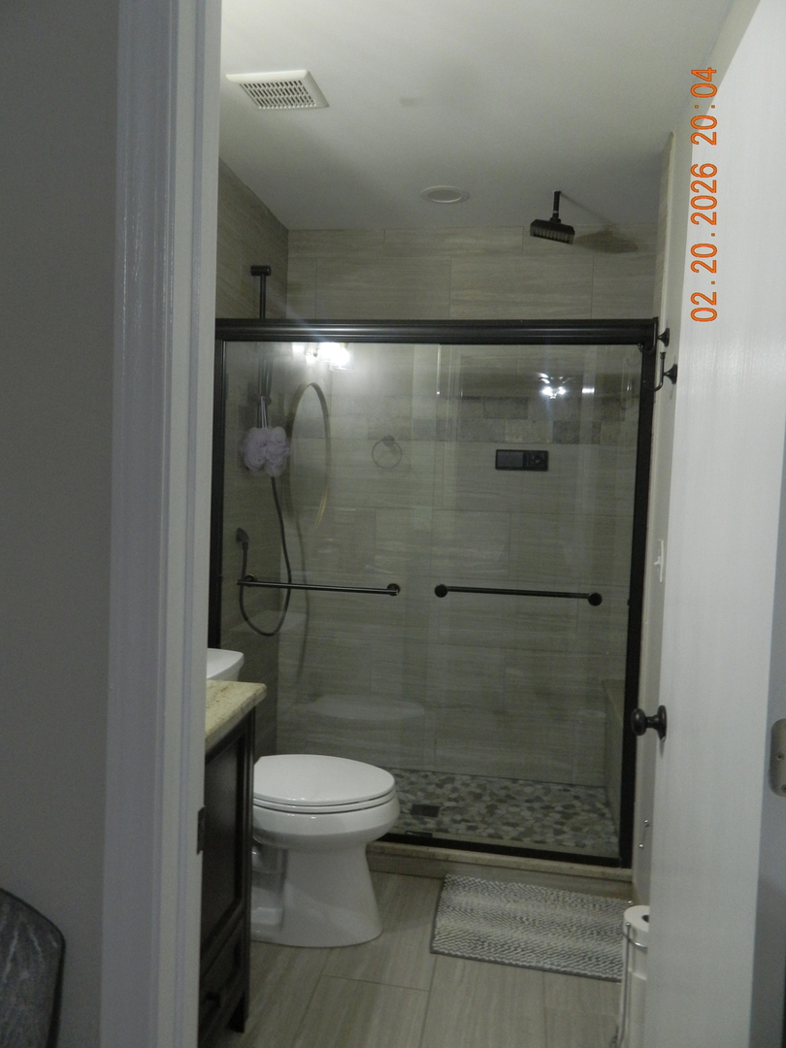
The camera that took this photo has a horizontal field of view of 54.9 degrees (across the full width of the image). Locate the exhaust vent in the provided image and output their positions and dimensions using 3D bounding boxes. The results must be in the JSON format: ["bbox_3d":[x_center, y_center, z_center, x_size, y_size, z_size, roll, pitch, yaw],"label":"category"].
[{"bbox_3d":[-0.325,-1.221,2.157,0.234,0.022,0.210,2,4,9],"label":"exhaust vent"}]

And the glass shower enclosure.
[{"bbox_3d":[0.093,0.222,2.645,1.504,1.832,0.079,2,4,9],"label":"glass shower enclosure"}]

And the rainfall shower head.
[{"bbox_3d":[0.604,-1.157,2.855,0.176,0.189,0.169,2,4,9],"label":"rainfall shower head"}]

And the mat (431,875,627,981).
[{"bbox_3d":[0.444,1.246,2.354,0.612,0.018,0.437,2,4,9],"label":"mat"}]

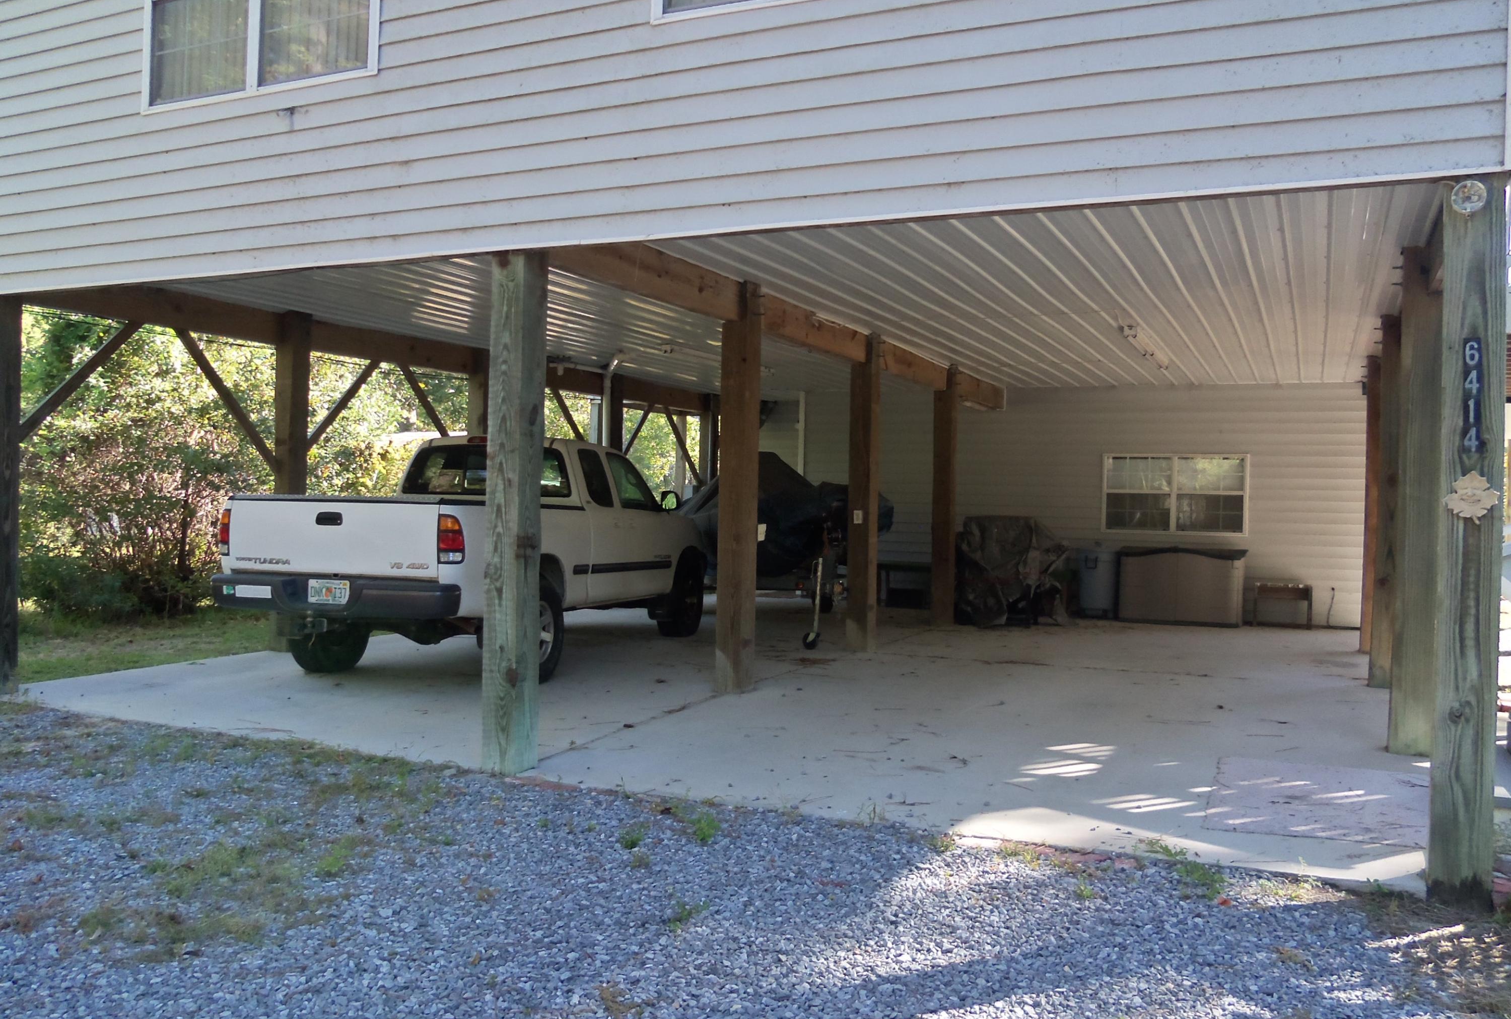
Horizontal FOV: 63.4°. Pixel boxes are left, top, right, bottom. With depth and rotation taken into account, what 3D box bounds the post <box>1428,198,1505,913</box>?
[{"bbox_3d":[2.655,0.119,4.583,0.195,2.700,0.195,1,0,25],"label":"post"}]

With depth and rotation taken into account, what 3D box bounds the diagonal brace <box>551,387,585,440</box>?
[{"bbox_3d":[-2.110,-0.920,14.770,0.090,0.140,1.588,1,-41,25],"label":"diagonal brace"}]

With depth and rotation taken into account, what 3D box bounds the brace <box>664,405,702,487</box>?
[{"bbox_3d":[-0.968,-0.858,16.891,0.045,0.090,1.497,1,-44,25],"label":"brace"}]

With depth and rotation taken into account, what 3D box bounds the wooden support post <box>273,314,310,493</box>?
[{"bbox_3d":[-3.957,-0.237,10.419,0.195,2.867,0.195,1,1,25],"label":"wooden support post"}]

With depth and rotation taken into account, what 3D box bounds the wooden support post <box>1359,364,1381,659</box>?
[{"bbox_3d":[5.990,-0.058,11.839,0.200,2.867,0.200,1,1,25],"label":"wooden support post"}]

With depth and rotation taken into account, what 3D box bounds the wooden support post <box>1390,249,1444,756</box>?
[{"bbox_3d":[3.745,-0.049,6.929,0.195,2.880,0.195,1,0,25],"label":"wooden support post"}]

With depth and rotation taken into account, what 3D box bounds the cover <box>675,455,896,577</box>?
[{"bbox_3d":[0.366,0.070,13.862,1.900,1.440,4.100,1,0,-10],"label":"cover"}]

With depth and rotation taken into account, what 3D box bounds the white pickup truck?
[{"bbox_3d":[-2.005,0.332,10.427,1.960,1.820,5.500,1,0,16],"label":"white pickup truck"}]

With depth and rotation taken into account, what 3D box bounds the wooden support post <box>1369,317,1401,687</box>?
[{"bbox_3d":[4.918,-0.058,9.522,0.200,2.867,0.200,1,1,25],"label":"wooden support post"}]

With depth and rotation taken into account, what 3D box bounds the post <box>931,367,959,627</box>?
[{"bbox_3d":[2.104,-0.149,13.608,0.200,2.867,0.200,1,1,25],"label":"post"}]

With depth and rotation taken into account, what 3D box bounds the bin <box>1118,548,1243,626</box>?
[{"bbox_3d":[5.026,0.897,14.416,1.380,0.870,0.750,1,0,25],"label":"bin"}]

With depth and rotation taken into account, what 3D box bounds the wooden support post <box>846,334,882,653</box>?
[{"bbox_3d":[0.980,-0.148,11.135,0.200,2.867,0.200,1,1,25],"label":"wooden support post"}]

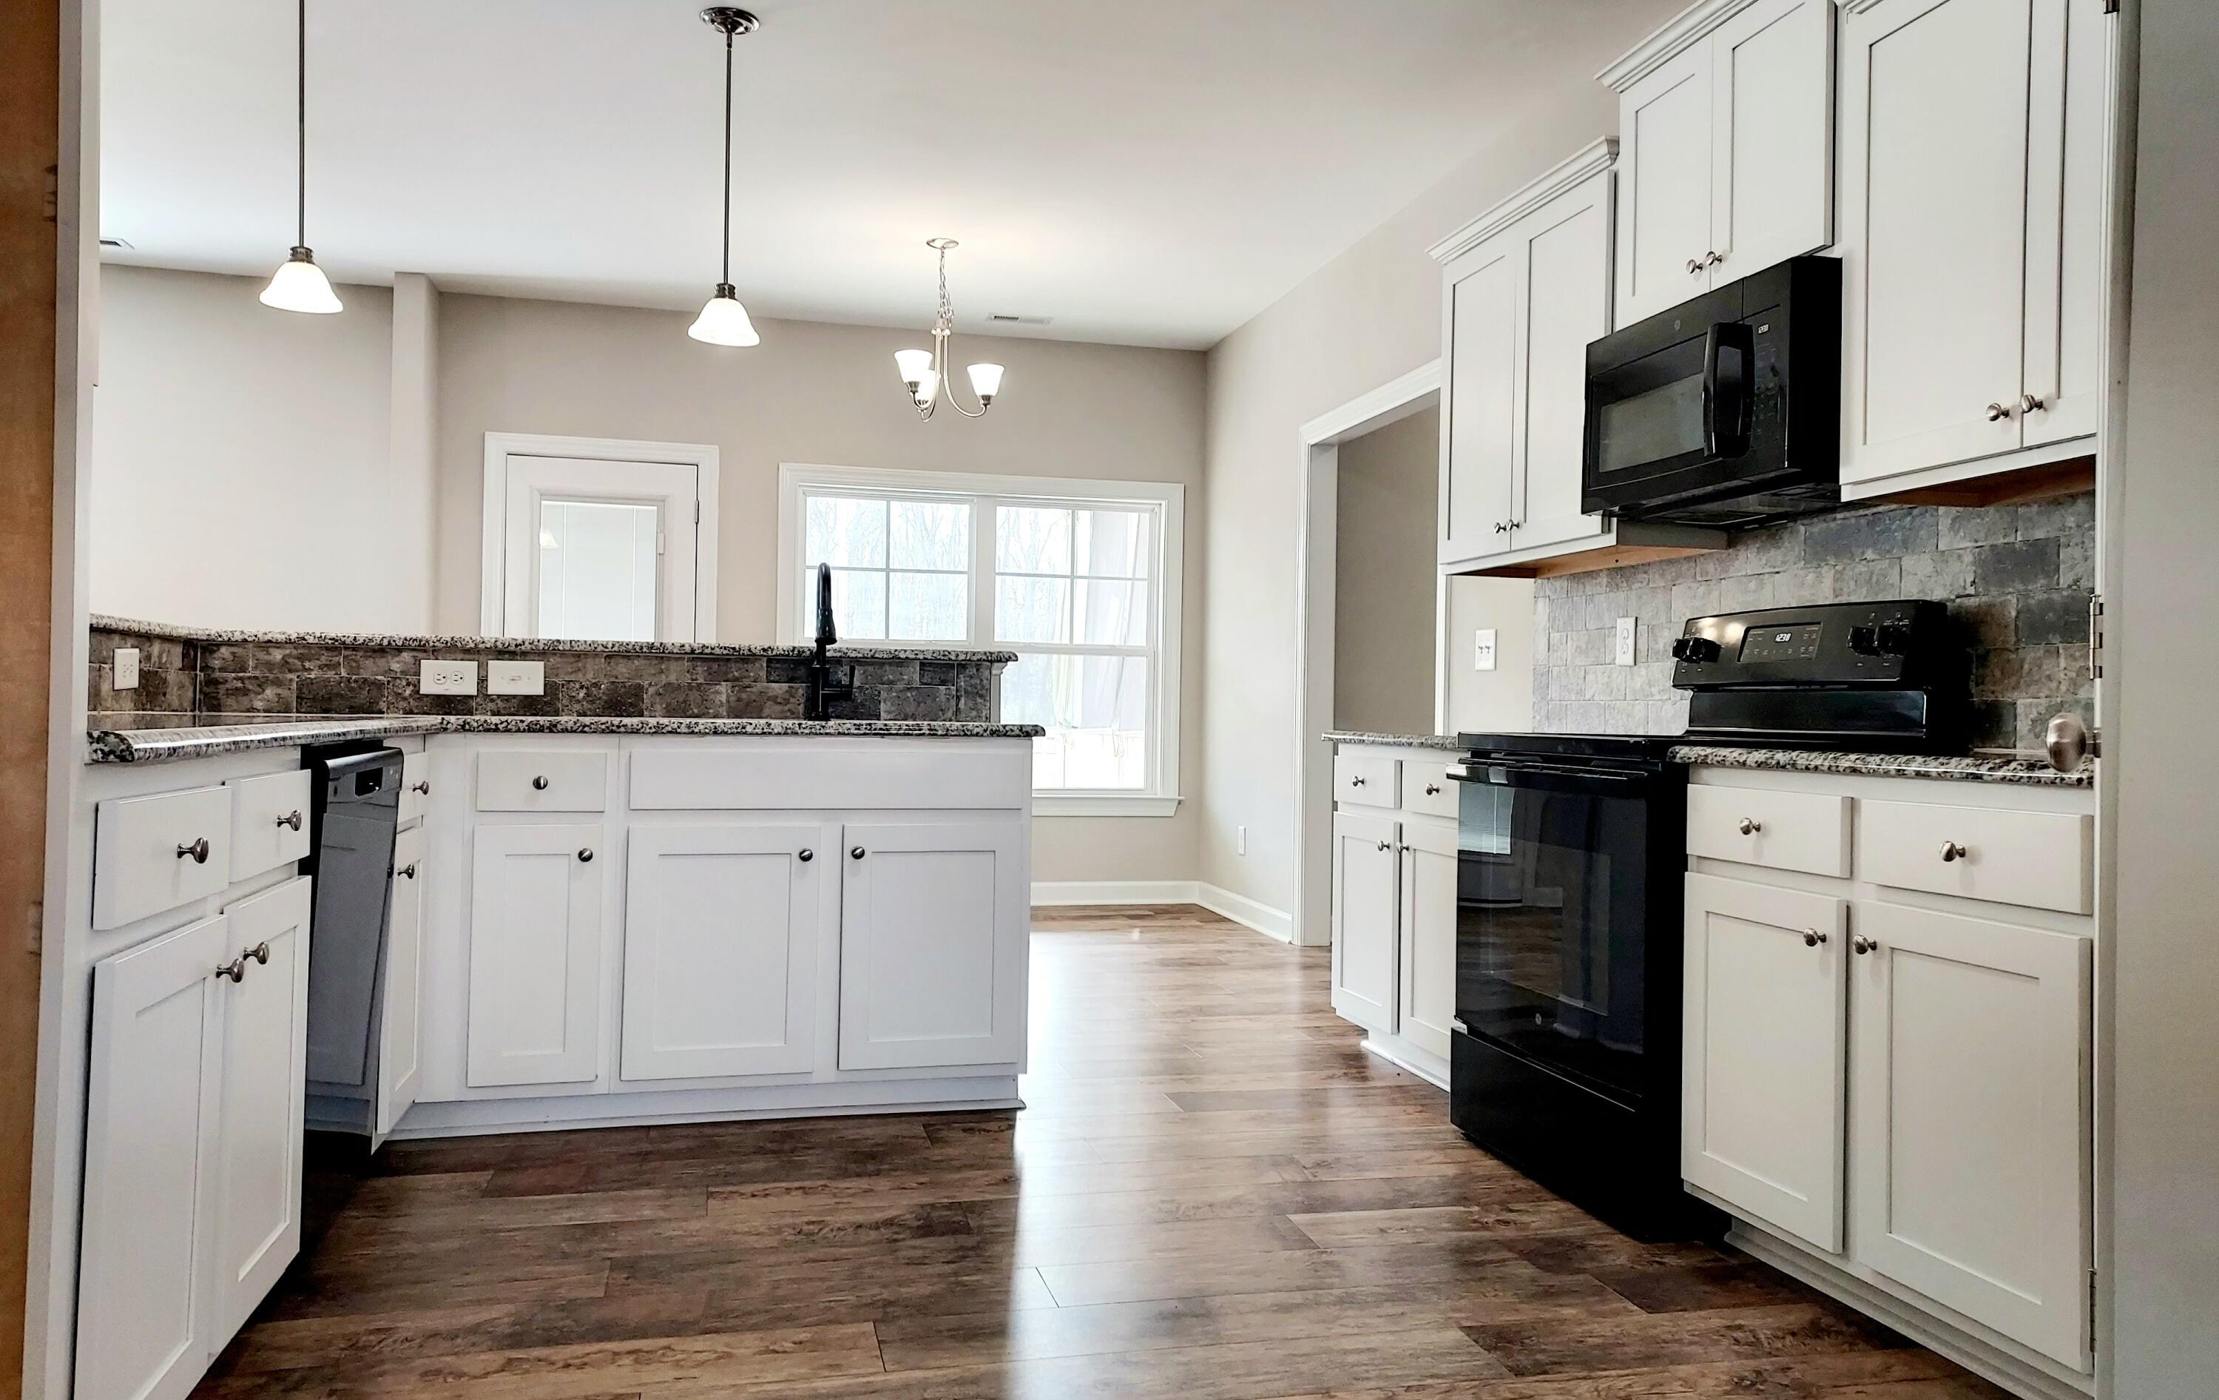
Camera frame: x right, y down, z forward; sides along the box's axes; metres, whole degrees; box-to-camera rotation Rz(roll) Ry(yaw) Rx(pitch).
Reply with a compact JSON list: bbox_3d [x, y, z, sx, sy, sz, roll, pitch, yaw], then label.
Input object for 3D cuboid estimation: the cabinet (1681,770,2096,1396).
[{"bbox_3d":[1.468,0.559,2.479,0.635,0.875,0.910,1,0,-14],"label":"cabinet"}]

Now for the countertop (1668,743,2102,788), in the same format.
[{"bbox_3d":[1.468,0.101,2.488,0.650,0.034,0.930,1,0,-14],"label":"countertop"}]

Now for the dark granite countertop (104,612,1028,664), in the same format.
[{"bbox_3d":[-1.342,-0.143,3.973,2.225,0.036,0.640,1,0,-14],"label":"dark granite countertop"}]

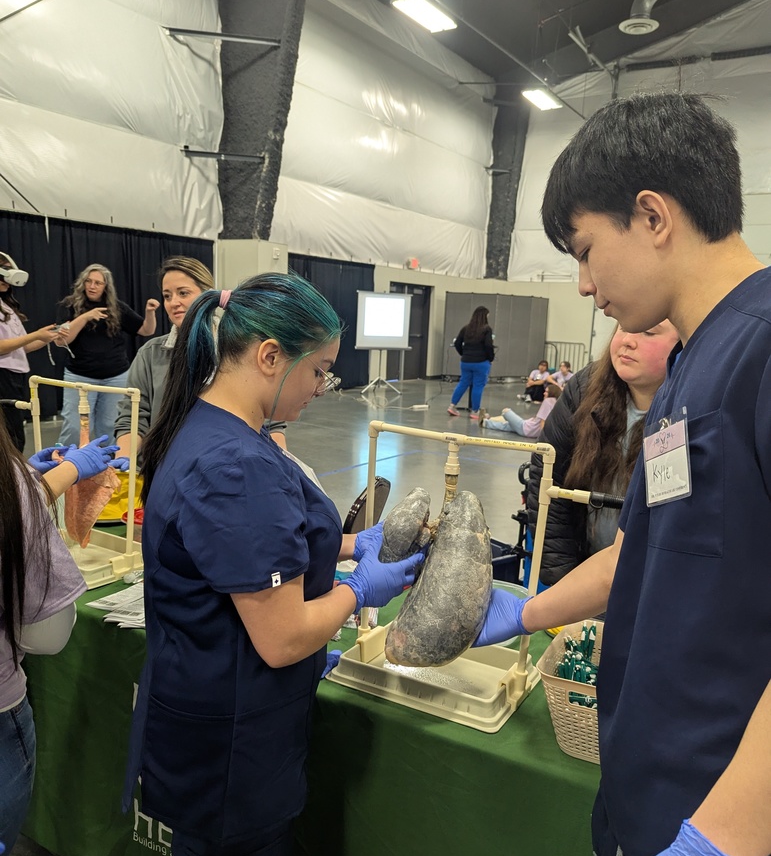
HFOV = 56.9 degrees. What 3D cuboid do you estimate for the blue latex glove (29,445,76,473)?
[{"bbox_3d":[-0.841,0.084,1.780,0.155,0.085,0.090,-11,14,-34],"label":"blue latex glove"}]

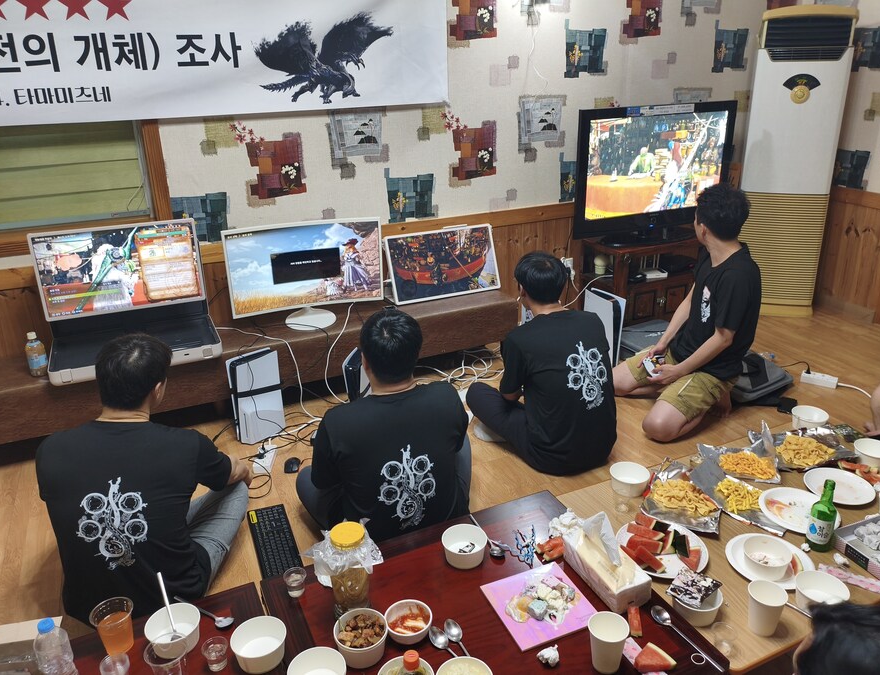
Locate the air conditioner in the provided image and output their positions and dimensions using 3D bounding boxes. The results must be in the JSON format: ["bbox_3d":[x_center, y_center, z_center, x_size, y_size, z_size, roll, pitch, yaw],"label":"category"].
[{"bbox_3d":[2.269,-1.079,4.385,0.520,1.830,0.320,9,23,27],"label":"air conditioner"}]

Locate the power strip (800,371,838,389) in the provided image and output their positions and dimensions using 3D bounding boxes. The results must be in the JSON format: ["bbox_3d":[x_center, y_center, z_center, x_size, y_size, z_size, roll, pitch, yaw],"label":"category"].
[{"bbox_3d":[1.946,0.221,3.468,0.170,0.040,0.055,13,25,35],"label":"power strip"}]

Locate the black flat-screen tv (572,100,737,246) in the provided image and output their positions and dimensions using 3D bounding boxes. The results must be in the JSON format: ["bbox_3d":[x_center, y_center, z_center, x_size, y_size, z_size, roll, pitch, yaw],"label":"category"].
[{"bbox_3d":[1.259,-0.949,3.952,1.130,0.750,0.250,-11,22,-23],"label":"black flat-screen tv"}]

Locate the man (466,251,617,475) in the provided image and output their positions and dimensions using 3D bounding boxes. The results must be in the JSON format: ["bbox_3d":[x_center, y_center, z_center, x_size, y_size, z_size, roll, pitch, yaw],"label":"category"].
[{"bbox_3d":[0.459,0.060,2.896,0.640,0.860,0.670,-11,24,-22],"label":"man"}]

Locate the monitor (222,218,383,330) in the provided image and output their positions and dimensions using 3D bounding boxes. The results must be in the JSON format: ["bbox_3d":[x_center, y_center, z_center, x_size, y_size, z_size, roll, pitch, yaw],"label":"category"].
[{"bbox_3d":[-0.634,-0.297,3.225,0.720,0.500,0.240,-8,23,-16],"label":"monitor"}]

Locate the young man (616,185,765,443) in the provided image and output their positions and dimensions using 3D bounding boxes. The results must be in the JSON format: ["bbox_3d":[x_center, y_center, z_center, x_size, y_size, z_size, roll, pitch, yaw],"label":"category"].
[{"bbox_3d":[1.110,-0.143,3.087,0.760,1.040,0.580,-8,21,-15],"label":"young man"}]

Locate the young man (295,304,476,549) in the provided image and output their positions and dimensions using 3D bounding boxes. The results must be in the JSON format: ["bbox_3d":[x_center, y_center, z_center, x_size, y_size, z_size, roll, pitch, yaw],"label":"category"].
[{"bbox_3d":[-0.176,0.280,2.392,0.660,0.860,0.660,-10,23,-21],"label":"young man"}]

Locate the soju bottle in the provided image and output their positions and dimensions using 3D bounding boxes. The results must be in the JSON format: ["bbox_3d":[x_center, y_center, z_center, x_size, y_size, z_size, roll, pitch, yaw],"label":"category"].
[{"bbox_3d":[1.102,0.504,1.935,0.066,0.214,0.066,12,26,31],"label":"soju bottle"}]

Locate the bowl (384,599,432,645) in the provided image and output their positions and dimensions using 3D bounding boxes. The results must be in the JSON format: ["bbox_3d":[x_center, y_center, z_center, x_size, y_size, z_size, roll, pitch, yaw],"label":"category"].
[{"bbox_3d":[-0.073,0.669,1.579,0.111,0.046,0.111,-2,20,1],"label":"bowl"}]

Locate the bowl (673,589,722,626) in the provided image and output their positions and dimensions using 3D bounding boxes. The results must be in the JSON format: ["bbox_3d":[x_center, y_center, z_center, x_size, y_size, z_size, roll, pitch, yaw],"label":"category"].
[{"bbox_3d":[0.656,0.680,1.734,0.123,0.062,0.123,-2,22,1],"label":"bowl"}]

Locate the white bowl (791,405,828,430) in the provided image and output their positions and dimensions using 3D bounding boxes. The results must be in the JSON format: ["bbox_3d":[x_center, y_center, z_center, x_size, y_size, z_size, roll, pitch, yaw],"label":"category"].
[{"bbox_3d":[1.404,0.318,2.570,0.123,0.062,0.123,11,25,29],"label":"white bowl"}]

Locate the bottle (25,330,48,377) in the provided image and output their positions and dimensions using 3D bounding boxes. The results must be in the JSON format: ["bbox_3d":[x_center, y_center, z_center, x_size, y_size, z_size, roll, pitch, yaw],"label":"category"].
[{"bbox_3d":[-1.677,0.065,2.793,0.071,0.186,0.071,-11,22,-23],"label":"bottle"}]

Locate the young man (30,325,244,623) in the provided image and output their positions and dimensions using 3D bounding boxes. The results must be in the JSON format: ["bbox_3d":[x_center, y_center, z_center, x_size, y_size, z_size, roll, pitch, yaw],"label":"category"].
[{"bbox_3d":[-0.941,0.351,2.192,0.660,0.860,0.600,-8,21,-16],"label":"young man"}]

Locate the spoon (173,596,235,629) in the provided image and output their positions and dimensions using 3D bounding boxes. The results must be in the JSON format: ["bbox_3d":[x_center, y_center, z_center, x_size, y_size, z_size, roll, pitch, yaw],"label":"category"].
[{"bbox_3d":[-0.602,0.680,1.716,0.200,0.024,0.042,8,24,23],"label":"spoon"}]

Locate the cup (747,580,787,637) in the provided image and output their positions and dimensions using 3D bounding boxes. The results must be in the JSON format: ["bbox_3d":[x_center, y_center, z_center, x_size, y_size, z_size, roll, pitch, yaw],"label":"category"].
[{"bbox_3d":[0.804,0.676,1.674,0.088,0.107,0.088,11,25,29],"label":"cup"}]

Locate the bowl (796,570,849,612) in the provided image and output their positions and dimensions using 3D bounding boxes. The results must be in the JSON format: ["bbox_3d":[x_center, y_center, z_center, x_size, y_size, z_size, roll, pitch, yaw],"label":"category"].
[{"bbox_3d":[0.939,0.638,1.667,0.118,0.058,0.118,-2,20,1],"label":"bowl"}]

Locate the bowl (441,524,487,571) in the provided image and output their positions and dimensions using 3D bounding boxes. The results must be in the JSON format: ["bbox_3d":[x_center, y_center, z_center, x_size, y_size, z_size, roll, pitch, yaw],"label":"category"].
[{"bbox_3d":[0.069,0.581,1.865,0.123,0.062,0.123,-1,22,2],"label":"bowl"}]

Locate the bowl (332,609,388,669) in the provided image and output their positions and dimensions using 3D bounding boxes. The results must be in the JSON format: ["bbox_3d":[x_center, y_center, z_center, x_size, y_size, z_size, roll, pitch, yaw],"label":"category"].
[{"bbox_3d":[-0.181,0.704,1.575,0.123,0.065,0.123,-2,22,1],"label":"bowl"}]

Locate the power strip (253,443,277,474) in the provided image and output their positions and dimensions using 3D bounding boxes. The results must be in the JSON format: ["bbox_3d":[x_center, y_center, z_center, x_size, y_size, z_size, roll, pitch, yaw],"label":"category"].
[{"bbox_3d":[-0.758,0.521,2.940,0.065,0.042,0.200,-3,22,-3],"label":"power strip"}]

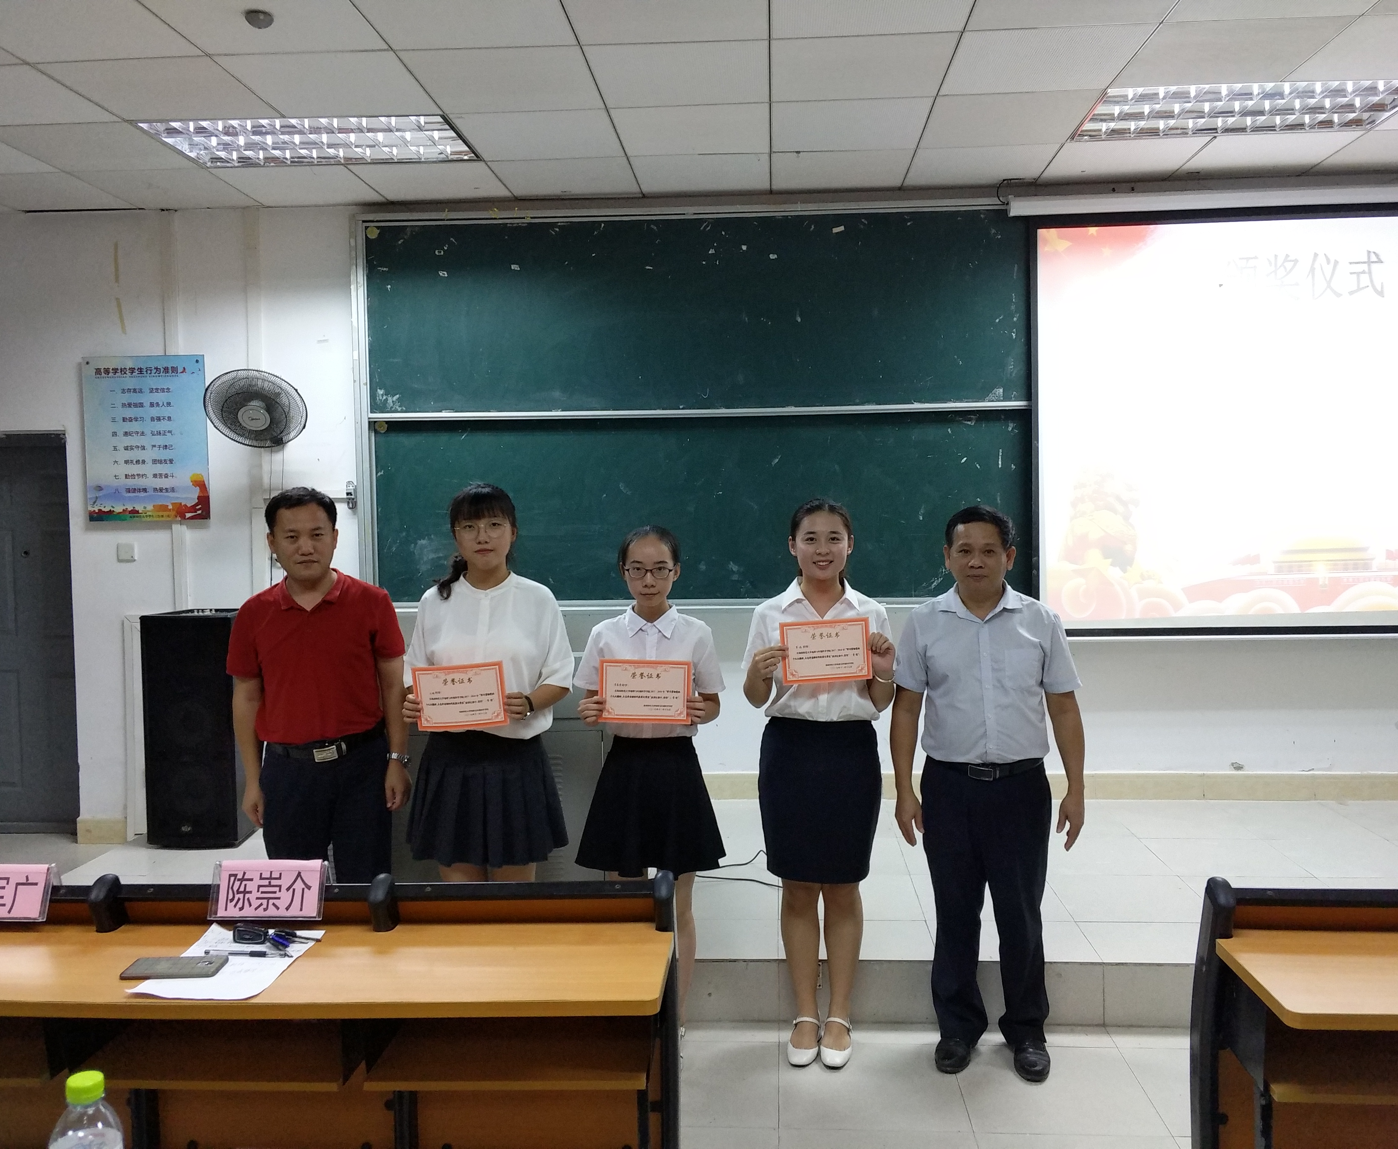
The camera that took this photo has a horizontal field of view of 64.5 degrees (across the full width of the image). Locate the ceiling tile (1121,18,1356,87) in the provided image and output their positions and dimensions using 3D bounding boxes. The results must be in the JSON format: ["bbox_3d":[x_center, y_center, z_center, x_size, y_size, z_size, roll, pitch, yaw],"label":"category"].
[{"bbox_3d":[1.736,-1.717,3.648,0.600,0.018,0.580,0,4,3],"label":"ceiling tile"}]

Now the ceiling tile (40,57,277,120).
[{"bbox_3d":[-1.858,-1.687,3.863,0.600,0.018,0.580,0,4,3],"label":"ceiling tile"}]

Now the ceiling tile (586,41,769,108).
[{"bbox_3d":[-0.061,-1.702,3.756,0.600,0.018,0.580,0,4,3],"label":"ceiling tile"}]

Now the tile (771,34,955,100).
[{"bbox_3d":[0.547,-1.734,3.771,0.605,0.020,0.590,0,4,4],"label":"tile"}]

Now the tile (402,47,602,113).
[{"bbox_3d":[-0.660,-1.697,3.791,0.600,0.018,0.580,0,4,3],"label":"tile"}]

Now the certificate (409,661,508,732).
[{"bbox_3d":[-0.684,0.350,3.170,0.263,0.185,0.005,-5,5,2],"label":"certificate"}]

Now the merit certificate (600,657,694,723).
[{"bbox_3d":[-0.148,0.327,3.065,0.256,0.181,0.005,1,4,5],"label":"merit certificate"}]

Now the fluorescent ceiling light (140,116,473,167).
[{"bbox_3d":[-1.526,-1.746,4.399,1.190,0.080,0.570,0,4,3],"label":"fluorescent ceiling light"}]

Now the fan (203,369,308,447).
[{"bbox_3d":[-2.021,-0.789,5.084,0.440,0.440,0.320,-1,42,-10],"label":"fan"}]

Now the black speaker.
[{"bbox_3d":[-2.188,0.665,4.950,0.410,0.985,0.420,0,4,7],"label":"black speaker"}]

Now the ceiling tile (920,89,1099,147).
[{"bbox_3d":[1.170,-1.747,4.240,0.600,0.018,0.580,0,4,3],"label":"ceiling tile"}]

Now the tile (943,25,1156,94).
[{"bbox_3d":[1.175,-1.766,3.795,0.610,0.020,0.565,0,3,3],"label":"tile"}]

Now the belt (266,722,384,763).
[{"bbox_3d":[-1.117,0.486,3.299,0.355,0.075,0.260,-1,4,-8],"label":"belt"}]

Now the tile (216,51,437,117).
[{"bbox_3d":[-1.292,-1.748,3.946,0.610,0.020,0.565,0,3,3],"label":"tile"}]

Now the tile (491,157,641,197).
[{"bbox_3d":[-0.598,-1.797,4.993,0.605,0.020,0.590,0,4,4],"label":"tile"}]

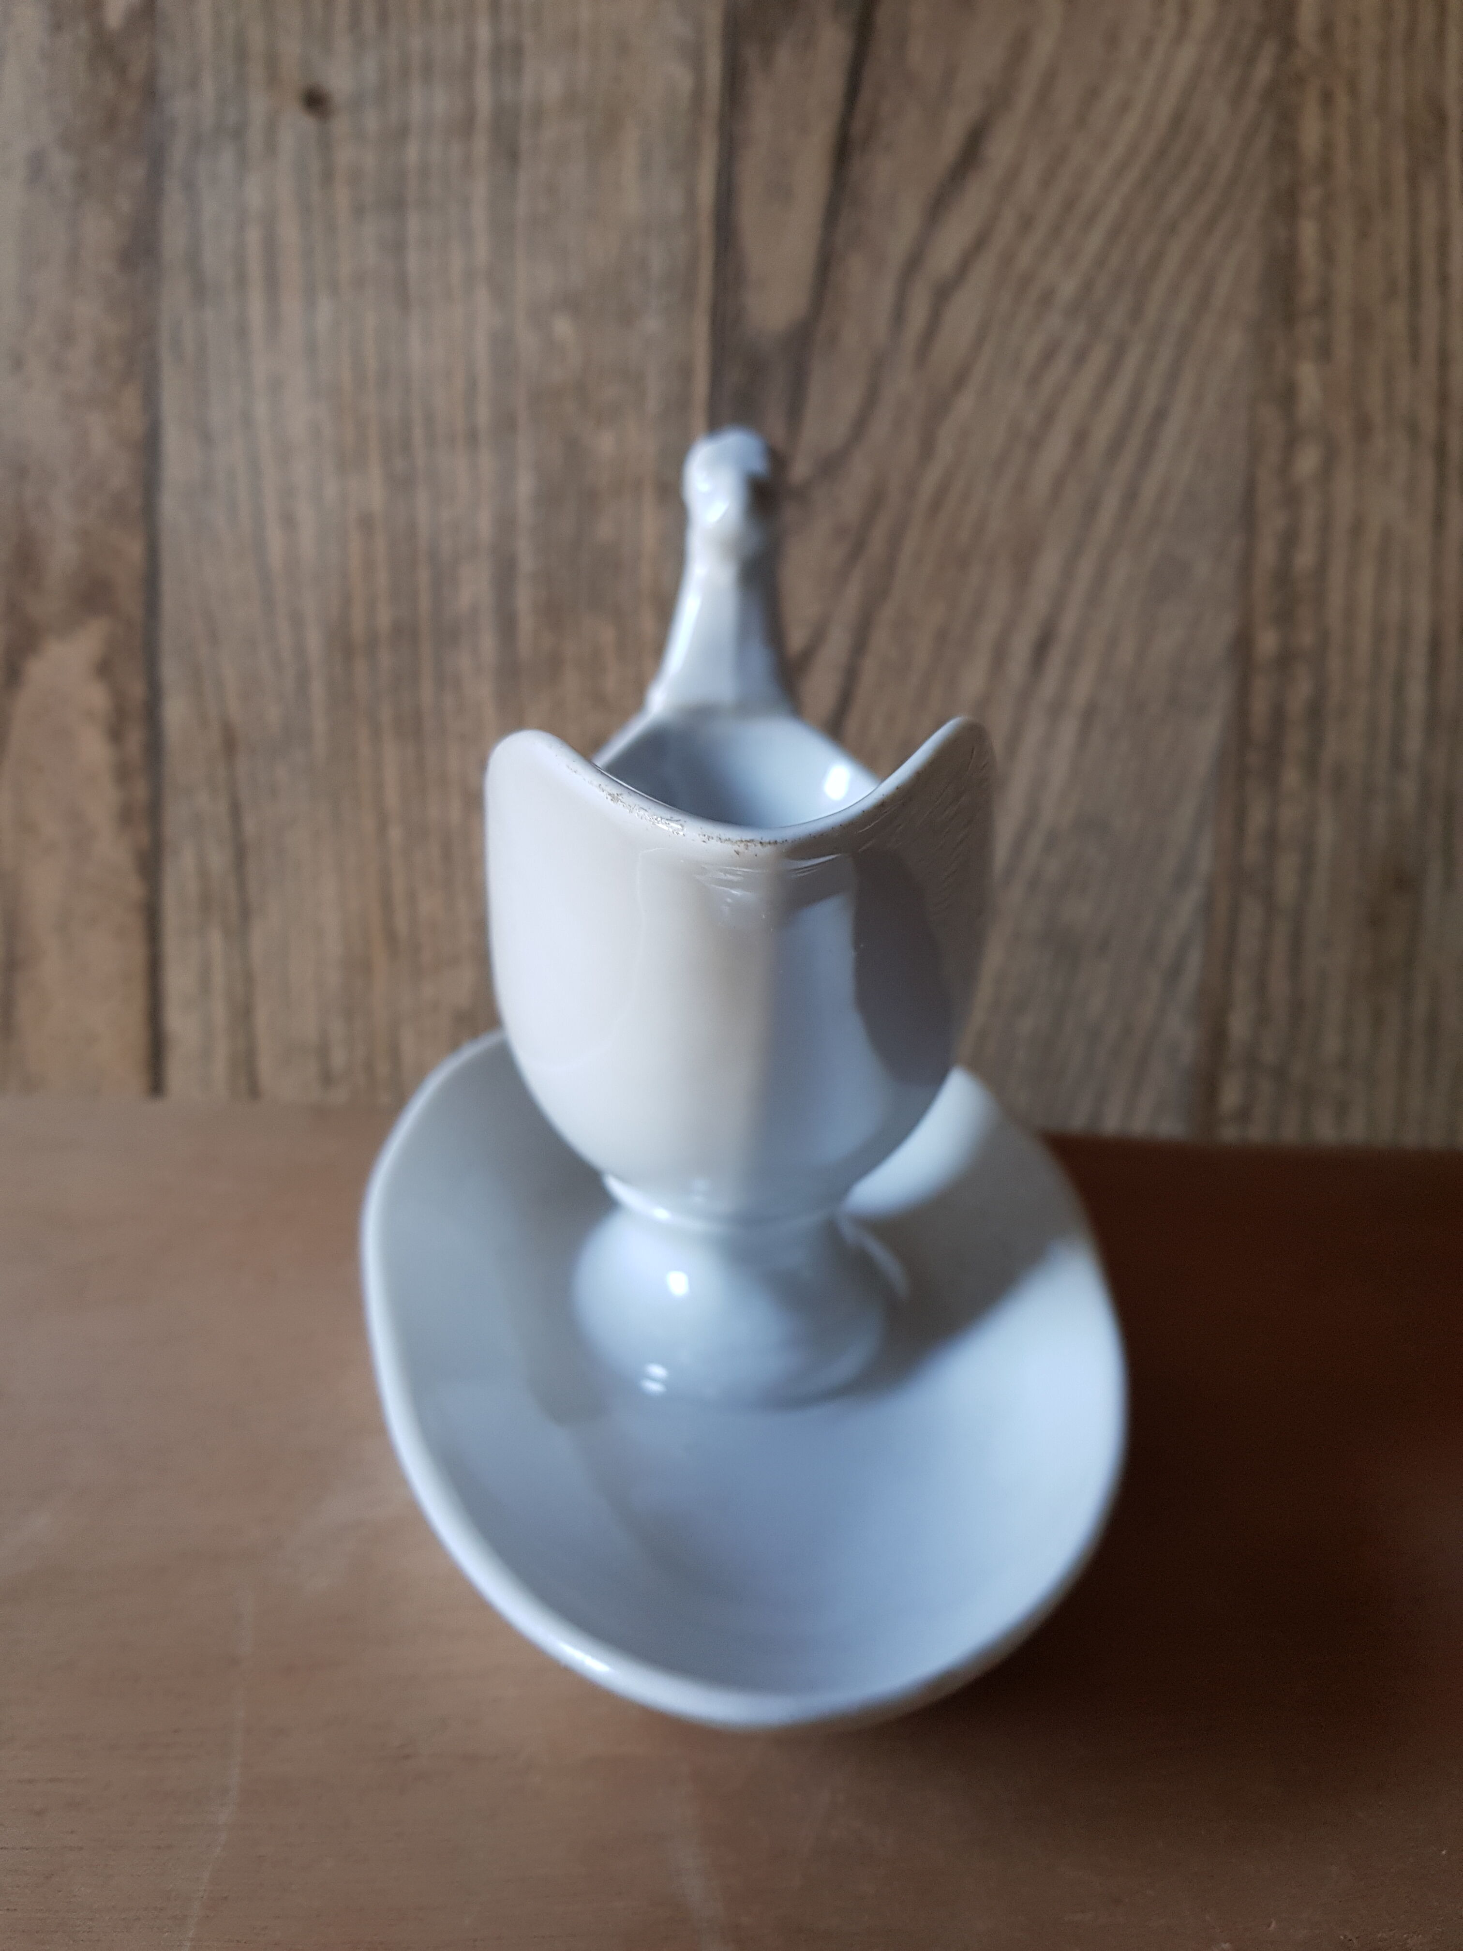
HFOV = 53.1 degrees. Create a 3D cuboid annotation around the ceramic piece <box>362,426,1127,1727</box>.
[{"bbox_3d":[0.001,0.002,0.278,0.144,0.179,0.239,0,25,-5],"label":"ceramic piece"}]

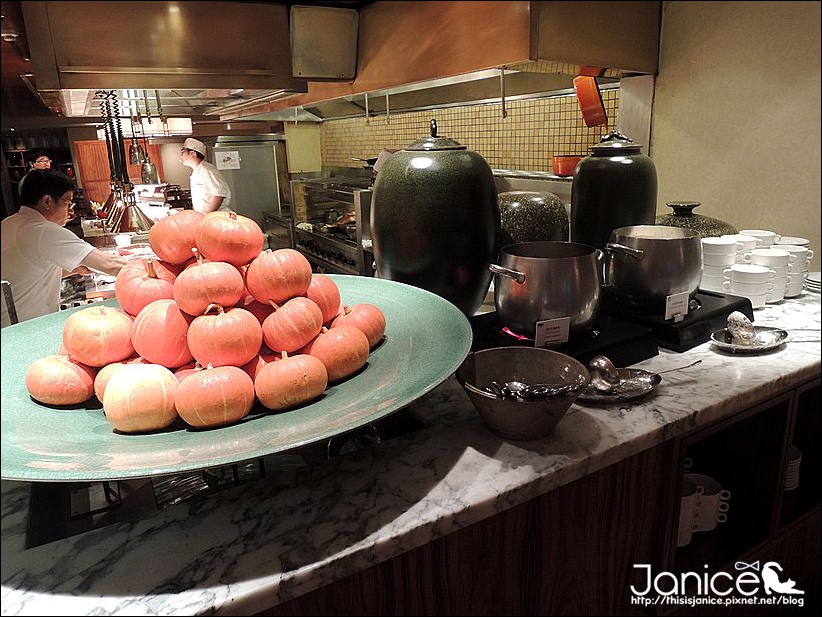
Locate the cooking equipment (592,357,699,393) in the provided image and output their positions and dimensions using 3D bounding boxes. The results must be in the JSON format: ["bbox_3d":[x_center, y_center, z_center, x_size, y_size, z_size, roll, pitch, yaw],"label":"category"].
[{"bbox_3d":[0.489,0.118,1.156,0.300,0.070,0.065,-9,18,-22],"label":"cooking equipment"}]

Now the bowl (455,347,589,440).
[{"bbox_3d":[0.197,0.160,1.021,0.230,0.105,0.230,-2,16,1],"label":"bowl"}]

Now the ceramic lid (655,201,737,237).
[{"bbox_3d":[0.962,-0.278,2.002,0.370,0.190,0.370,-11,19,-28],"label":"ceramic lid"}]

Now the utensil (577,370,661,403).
[{"bbox_3d":[0.414,0.156,1.143,0.222,0.028,0.125,-11,19,-28],"label":"utensil"}]

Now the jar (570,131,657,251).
[{"bbox_3d":[0.640,-0.294,1.803,0.271,0.505,0.271,-11,19,-28],"label":"jar"}]

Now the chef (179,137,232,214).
[{"bbox_3d":[-1.876,-0.788,5.481,0.500,1.640,0.500,-9,18,-22],"label":"chef"}]

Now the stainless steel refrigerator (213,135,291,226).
[{"bbox_3d":[-2.014,-1.283,7.309,0.840,1.750,0.750,-11,19,-28],"label":"stainless steel refrigerator"}]

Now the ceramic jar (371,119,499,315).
[{"bbox_3d":[0.063,-0.206,1.491,0.330,0.550,0.330,-2,16,1],"label":"ceramic jar"}]

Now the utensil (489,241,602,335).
[{"bbox_3d":[0.327,-0.054,1.357,0.295,0.179,0.243,-11,19,-28],"label":"utensil"}]

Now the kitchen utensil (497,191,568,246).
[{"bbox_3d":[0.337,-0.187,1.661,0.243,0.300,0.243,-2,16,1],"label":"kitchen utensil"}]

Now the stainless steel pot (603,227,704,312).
[{"bbox_3d":[0.645,-0.114,1.522,0.295,0.179,0.243,-11,19,-28],"label":"stainless steel pot"}]

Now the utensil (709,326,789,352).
[{"bbox_3d":[0.818,0.075,1.376,0.225,0.030,0.127,-11,19,-28],"label":"utensil"}]

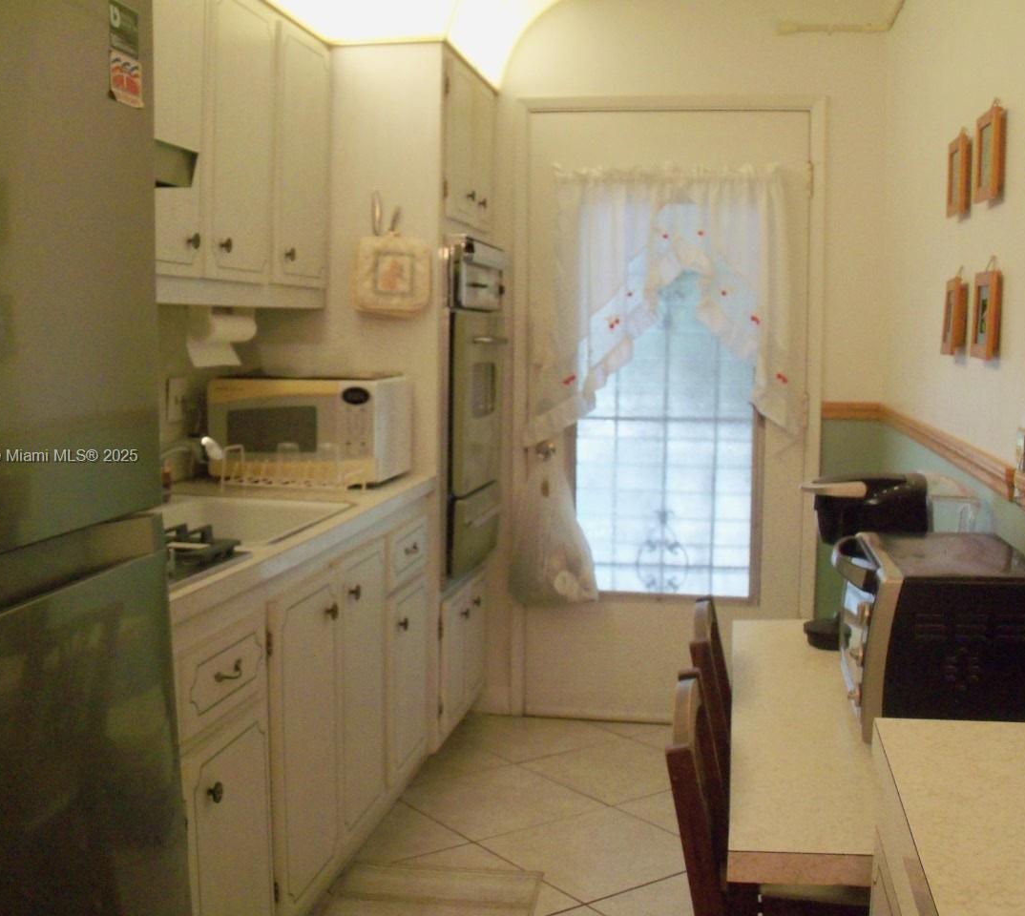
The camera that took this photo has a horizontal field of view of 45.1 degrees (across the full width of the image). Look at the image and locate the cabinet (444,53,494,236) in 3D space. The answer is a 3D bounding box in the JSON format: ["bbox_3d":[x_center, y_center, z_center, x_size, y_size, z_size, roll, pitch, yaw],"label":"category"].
[{"bbox_3d":[-0.420,-0.947,3.803,0.605,0.470,0.715,2,6,11],"label":"cabinet"}]

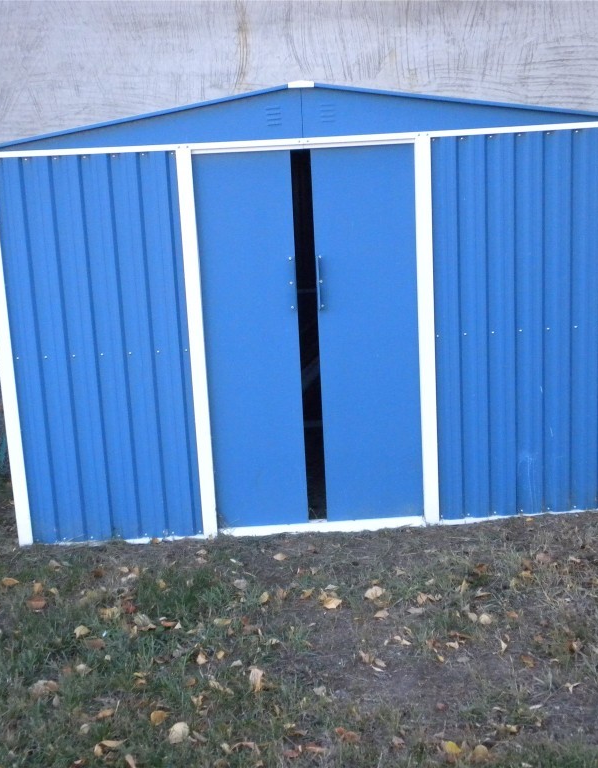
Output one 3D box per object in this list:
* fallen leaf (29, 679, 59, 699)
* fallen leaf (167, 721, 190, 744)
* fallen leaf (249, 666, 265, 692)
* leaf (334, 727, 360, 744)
[{"bbox_3d":[-0.773,0.925,3.328,0.074,0.028,0.065,-3,12,0],"label":"fallen leaf"},{"bbox_3d":[-0.333,0.965,3.031,0.052,0.033,0.065,-3,12,0],"label":"fallen leaf"},{"bbox_3d":[-0.125,0.892,3.304,0.044,0.039,0.085,-3,12,0],"label":"fallen leaf"},{"bbox_3d":[0.129,0.958,2.983,0.067,0.021,0.050,-3,12,0],"label":"leaf"}]

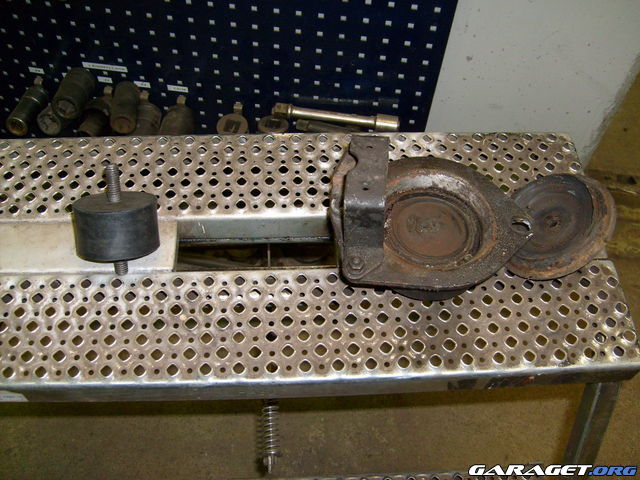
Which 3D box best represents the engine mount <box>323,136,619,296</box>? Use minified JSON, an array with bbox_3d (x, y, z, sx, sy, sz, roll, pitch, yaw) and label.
[{"bbox_3d":[0.137,-0.024,0.576,0.254,0.058,0.146,-1,57,-3],"label":"engine mount"}]

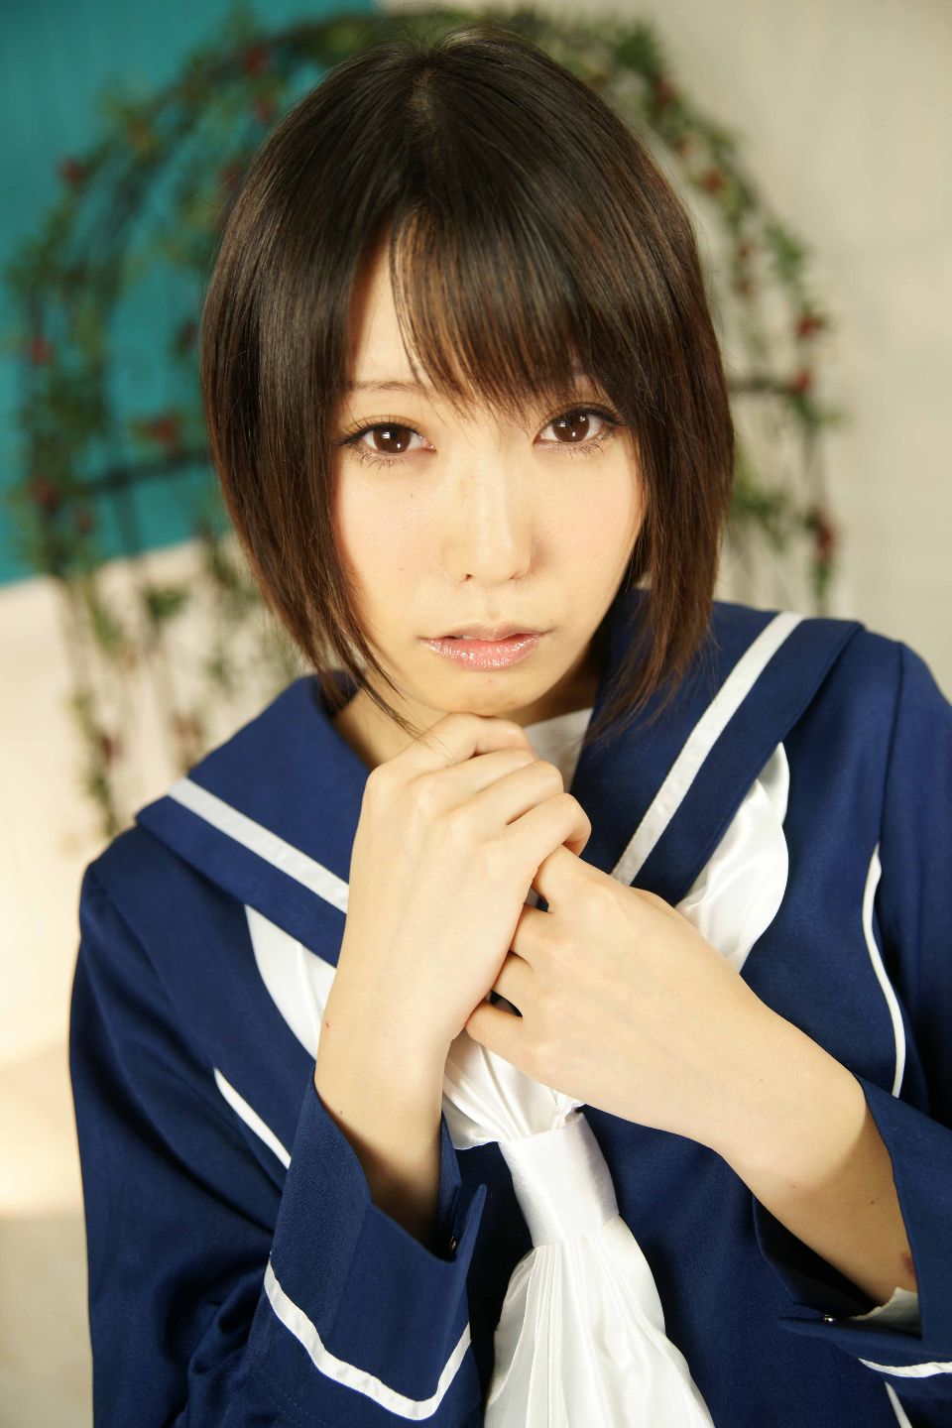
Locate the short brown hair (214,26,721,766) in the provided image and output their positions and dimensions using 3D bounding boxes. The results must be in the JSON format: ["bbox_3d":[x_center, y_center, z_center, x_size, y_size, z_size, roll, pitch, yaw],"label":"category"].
[{"bbox_3d":[-0.004,-0.128,0.691,0.200,0.265,0.215,-4,24,-2],"label":"short brown hair"}]

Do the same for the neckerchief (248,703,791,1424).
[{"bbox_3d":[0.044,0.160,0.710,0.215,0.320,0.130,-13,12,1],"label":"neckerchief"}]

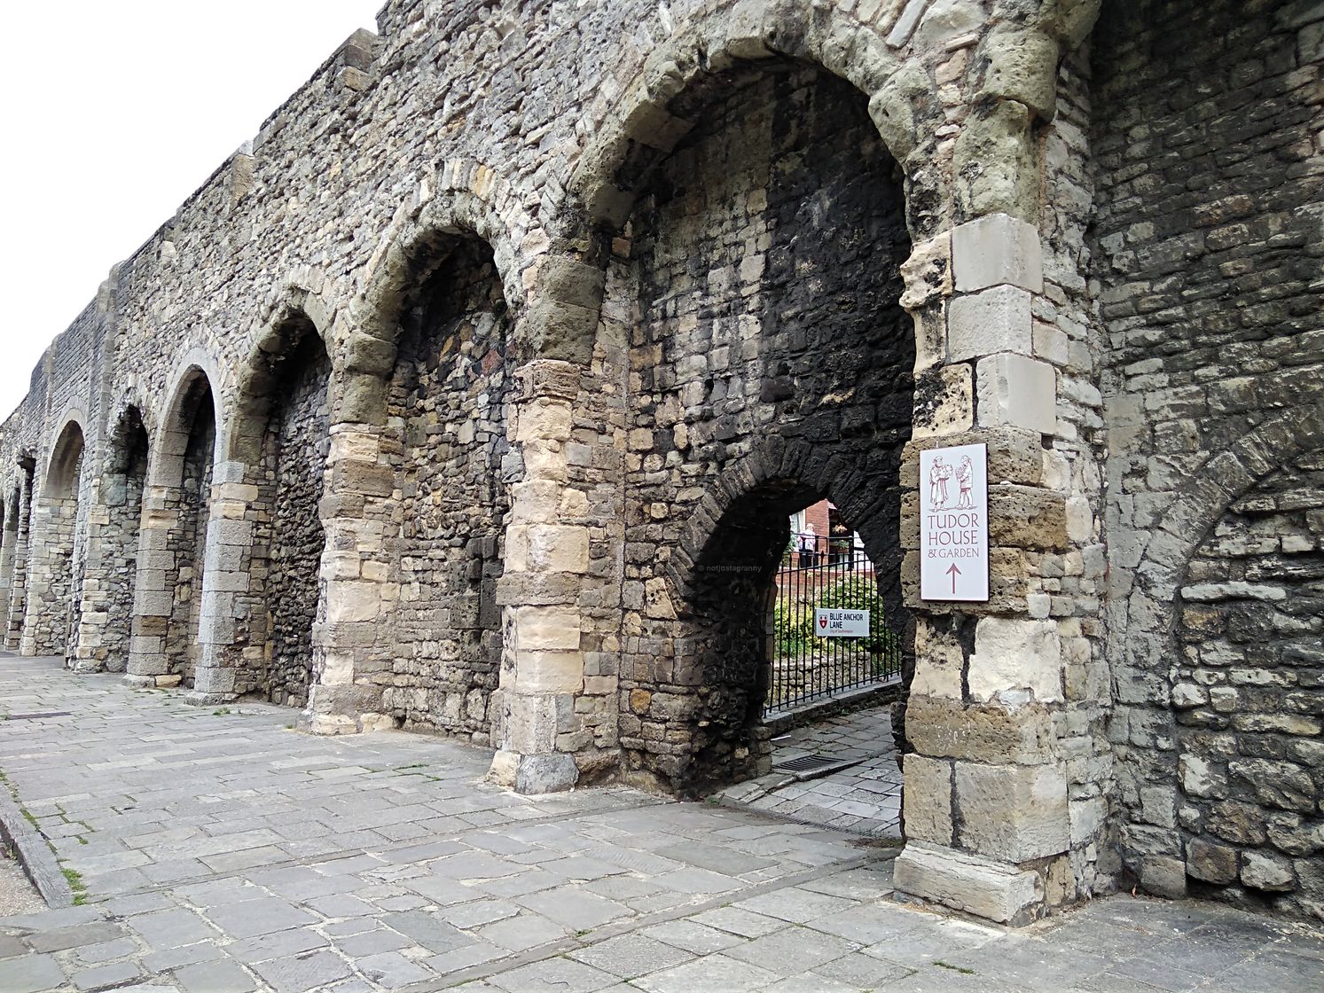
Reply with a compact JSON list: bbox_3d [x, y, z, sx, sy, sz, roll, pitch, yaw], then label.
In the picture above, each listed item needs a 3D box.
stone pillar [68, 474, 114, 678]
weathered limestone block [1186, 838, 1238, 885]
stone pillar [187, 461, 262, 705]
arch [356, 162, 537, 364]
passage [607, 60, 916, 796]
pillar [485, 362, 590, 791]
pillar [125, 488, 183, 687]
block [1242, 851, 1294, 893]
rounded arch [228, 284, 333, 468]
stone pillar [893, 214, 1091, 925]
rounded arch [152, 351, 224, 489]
[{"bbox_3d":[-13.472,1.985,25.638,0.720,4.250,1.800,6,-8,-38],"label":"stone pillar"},{"bbox_3d":[3.079,2.011,5.940,0.200,0.210,0.260,6,-8,-38],"label":"weathered limestone block"},{"bbox_3d":[-7.149,1.412,17.781,0.750,3.920,1.100,6,-8,-38],"label":"stone pillar"},{"bbox_3d":[-2.219,-2.396,11.906,0.700,2.300,4.250,6,-8,-38],"label":"arch"},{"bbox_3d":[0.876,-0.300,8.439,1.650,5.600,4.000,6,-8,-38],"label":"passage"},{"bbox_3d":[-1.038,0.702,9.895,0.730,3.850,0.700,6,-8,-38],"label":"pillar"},{"bbox_3d":[-9.945,1.778,21.288,0.720,3.850,1.200,6,-8,-38],"label":"pillar"},{"bbox_3d":[3.266,1.991,5.707,0.200,0.165,0.260,6,-8,-38],"label":"block"},{"bbox_3d":[-5.370,-1.795,15.878,0.670,2.250,4.150,6,-8,-38],"label":"rounded arch"},{"bbox_3d":[1.992,0.370,6.328,1.000,3.850,0.820,6,-8,-38],"label":"stone pillar"},{"bbox_3d":[-8.379,-1.414,19.662,0.630,2.400,4.550,6,-8,-38],"label":"rounded arch"}]

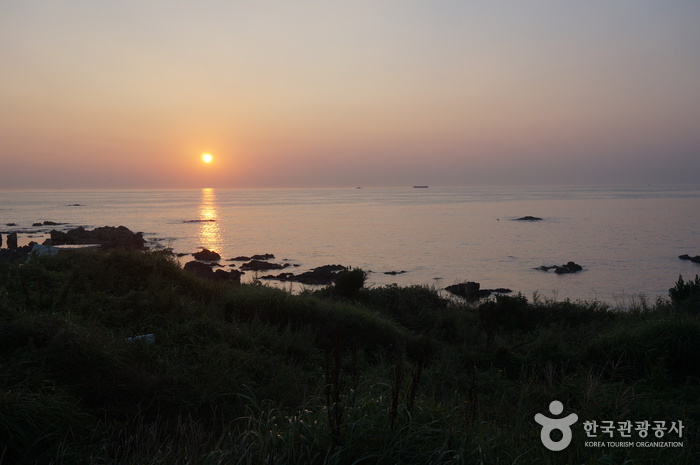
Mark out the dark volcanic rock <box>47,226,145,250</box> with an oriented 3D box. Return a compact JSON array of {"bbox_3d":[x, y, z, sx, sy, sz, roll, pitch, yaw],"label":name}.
[{"bbox_3d":[-25.797,0.495,67.081,9.834,2.209,5.409,-2,4,-21],"label":"dark volcanic rock"}]

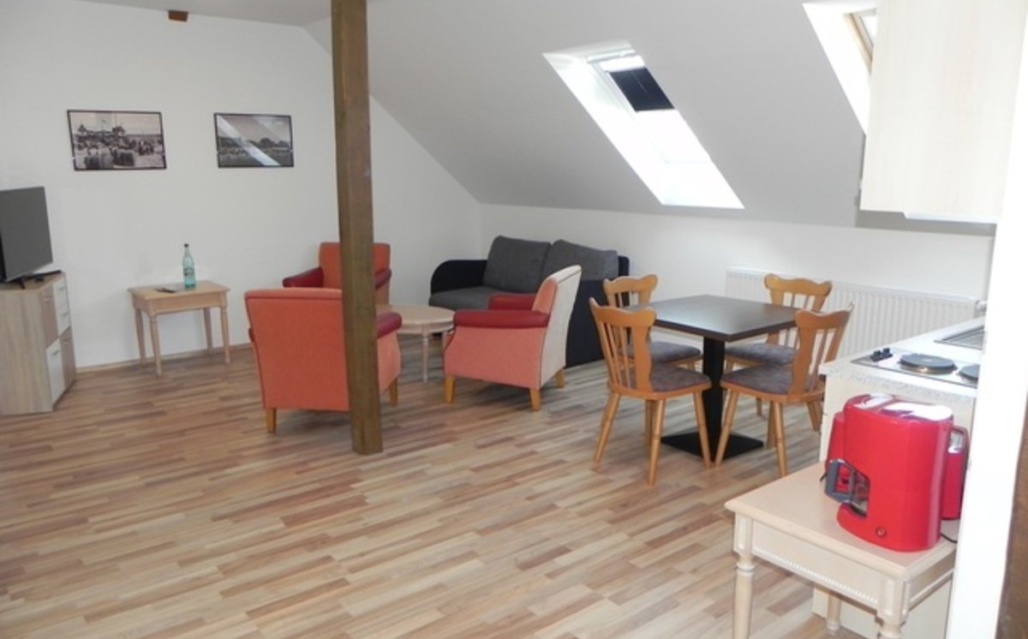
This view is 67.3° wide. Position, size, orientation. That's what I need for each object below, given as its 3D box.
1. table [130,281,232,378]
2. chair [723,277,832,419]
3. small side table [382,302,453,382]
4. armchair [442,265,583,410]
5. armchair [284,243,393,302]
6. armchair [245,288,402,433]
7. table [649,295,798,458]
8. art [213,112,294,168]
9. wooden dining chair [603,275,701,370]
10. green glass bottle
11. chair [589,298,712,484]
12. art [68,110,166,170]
[{"bbox_3d":[-2.563,0.069,5.999,0.640,0.590,0.530,-9,14,-39],"label":"table"},{"bbox_3d":[1.472,0.204,4.333,0.490,0.865,0.450,-10,15,-43],"label":"chair"},{"bbox_3d":[-0.786,0.175,5.611,0.770,0.437,0.770,0,11,0],"label":"small side table"},{"bbox_3d":[-0.004,0.100,5.156,0.780,0.865,0.710,4,12,18],"label":"armchair"},{"bbox_3d":[-1.449,-0.190,6.433,0.725,0.840,0.740,2,11,12],"label":"armchair"},{"bbox_3d":[-1.098,0.199,4.647,0.710,0.865,0.780,1,11,3],"label":"armchair"},{"bbox_3d":[1.110,0.330,4.296,0.800,0.748,0.800,-8,14,-36],"label":"table"},{"bbox_3d":[-2.085,-1.442,6.254,0.621,0.413,0.022,-9,14,-38],"label":"art"},{"bbox_3d":[0.859,0.208,4.581,0.430,0.876,0.510,-8,13,-34],"label":"wooden dining chair"},{"bbox_3d":[-2.491,-0.410,5.915,0.085,0.335,0.085,-9,14,-38],"label":"green glass bottle"},{"bbox_3d":[0.717,0.327,3.968,0.510,0.880,0.430,-9,14,-38],"label":"chair"},{"bbox_3d":[-2.871,-1.301,5.628,0.616,0.407,0.022,-9,14,-38],"label":"art"}]

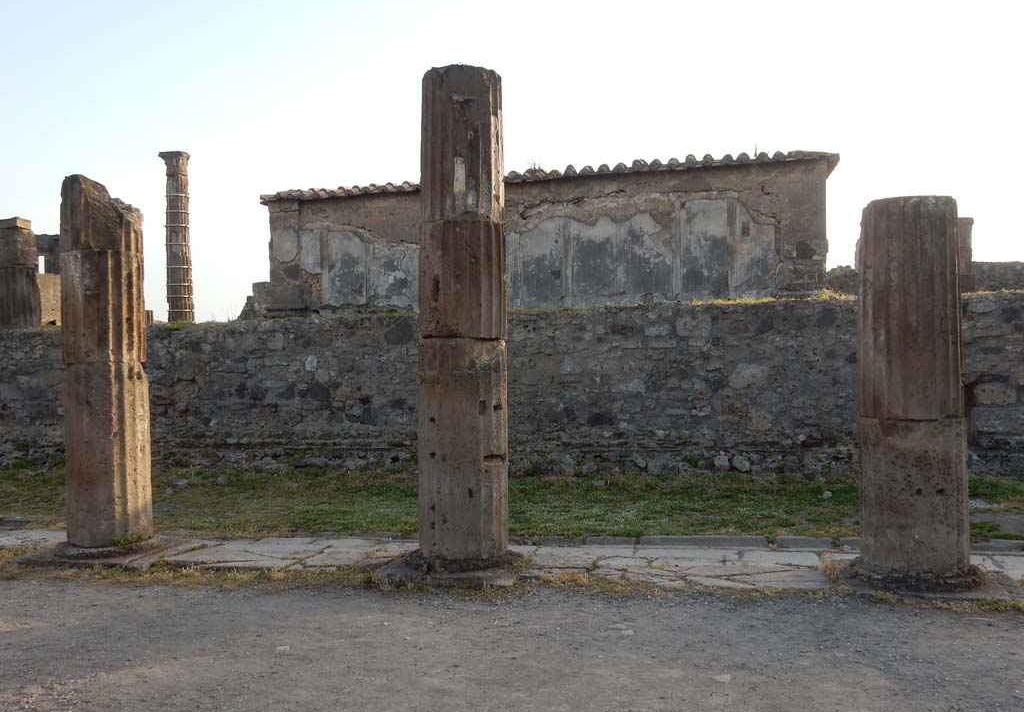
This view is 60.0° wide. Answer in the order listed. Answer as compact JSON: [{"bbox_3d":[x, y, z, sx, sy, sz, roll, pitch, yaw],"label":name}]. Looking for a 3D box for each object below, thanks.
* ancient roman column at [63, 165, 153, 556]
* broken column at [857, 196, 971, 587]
[{"bbox_3d":[-3.300,0.030,7.220,0.650,2.960,0.650,-1,-1,15],"label":"ancient roman column"},{"bbox_3d":[2.565,0.190,5.680,0.645,2.370,0.645,-1,-1,15],"label":"broken column"}]

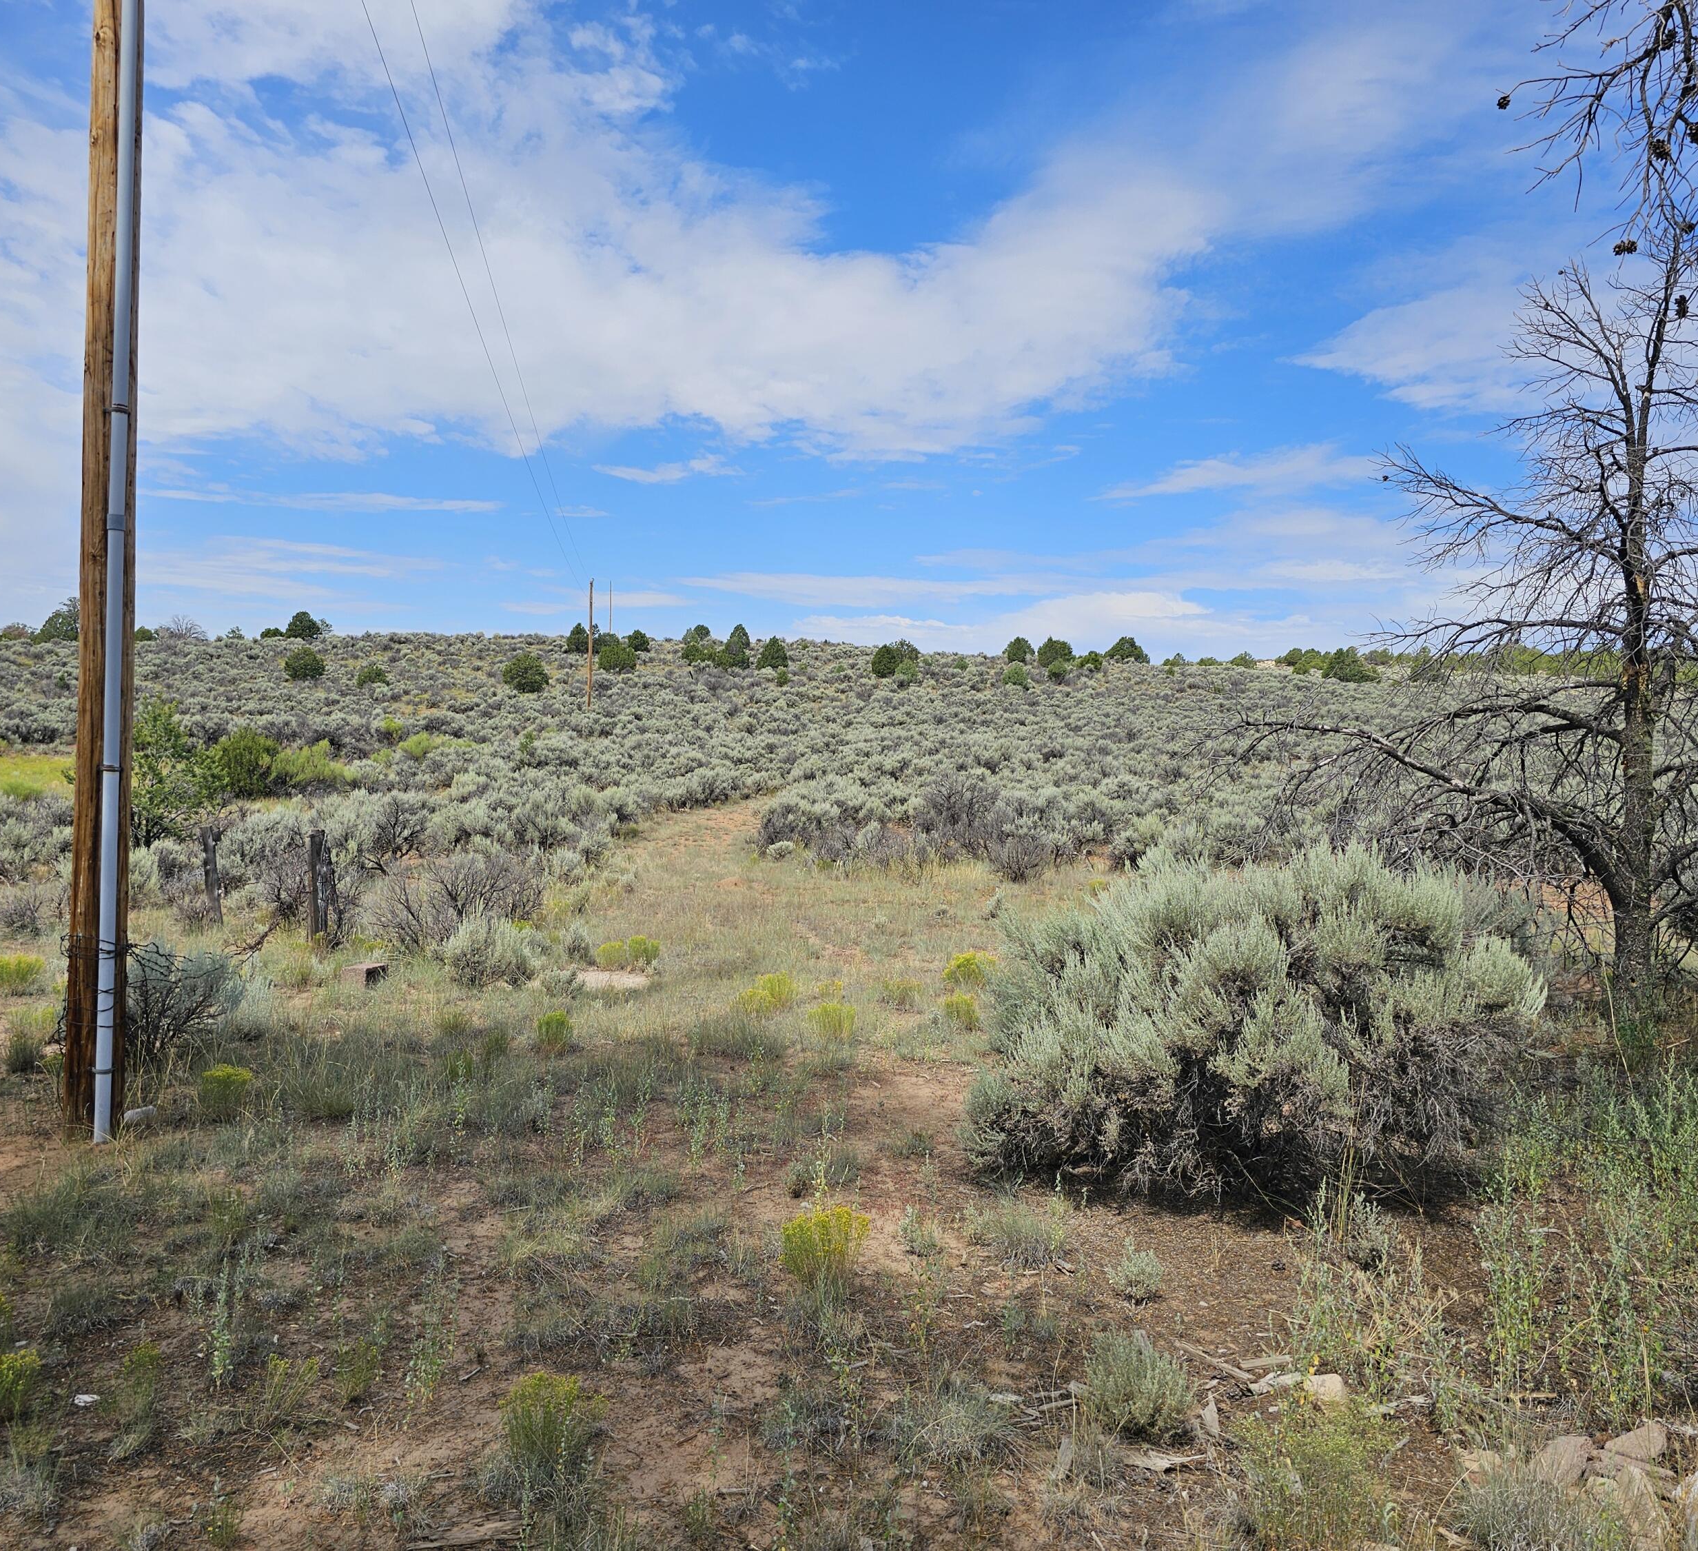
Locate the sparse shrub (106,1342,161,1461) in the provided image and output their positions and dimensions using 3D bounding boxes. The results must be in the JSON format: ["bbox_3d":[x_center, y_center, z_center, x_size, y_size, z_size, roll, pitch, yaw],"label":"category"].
[{"bbox_3d":[-1.647,1.437,3.162,0.130,0.260,0.140,1,1,0],"label":"sparse shrub"}]

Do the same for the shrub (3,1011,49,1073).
[{"bbox_3d":[-4.045,1.306,6.763,0.198,0.299,0.178,1,1,-31],"label":"shrub"}]

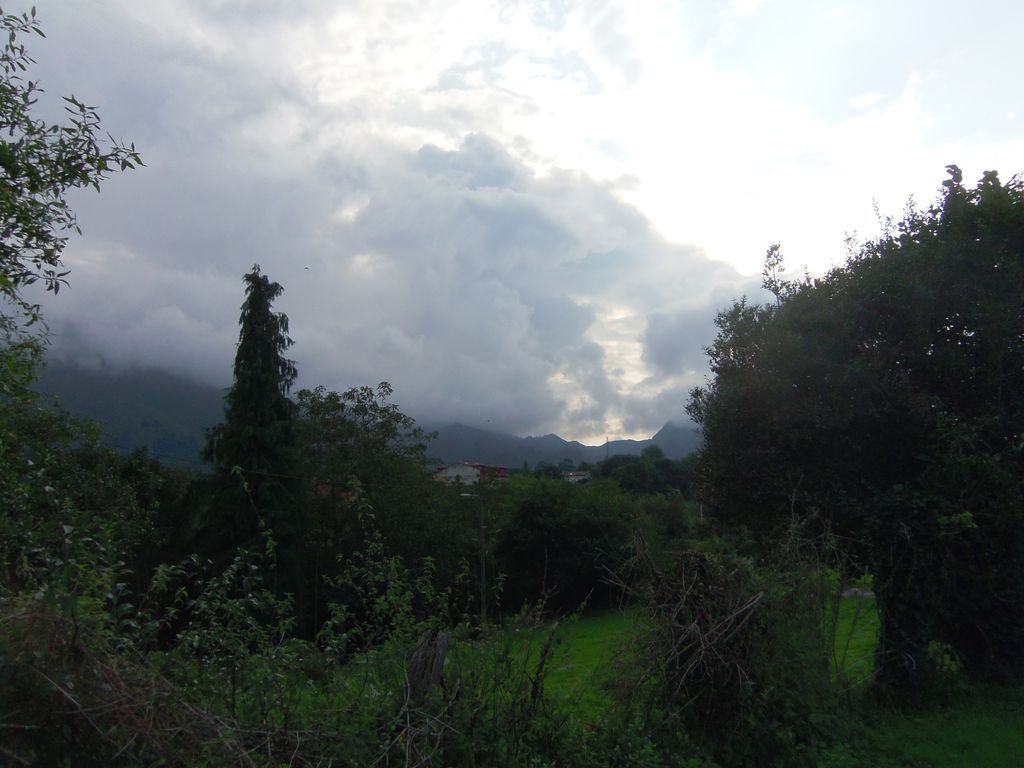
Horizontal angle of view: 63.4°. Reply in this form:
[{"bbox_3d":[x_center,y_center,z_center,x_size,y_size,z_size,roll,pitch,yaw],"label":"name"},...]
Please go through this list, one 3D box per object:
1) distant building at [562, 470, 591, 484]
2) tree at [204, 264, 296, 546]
[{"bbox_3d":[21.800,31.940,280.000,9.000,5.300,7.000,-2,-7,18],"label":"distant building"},{"bbox_3d":[-13.580,1.640,43.000,4.900,15.500,4.900,0,-7,0],"label":"tree"}]

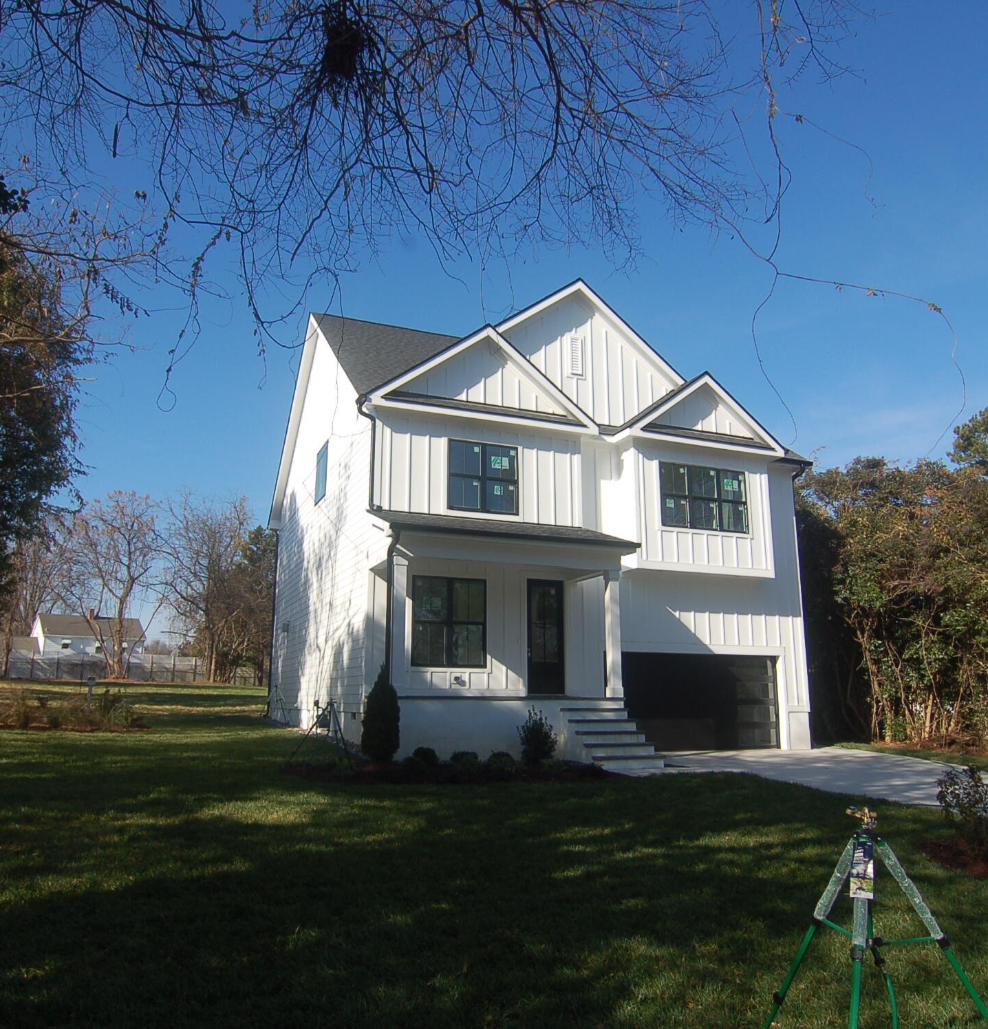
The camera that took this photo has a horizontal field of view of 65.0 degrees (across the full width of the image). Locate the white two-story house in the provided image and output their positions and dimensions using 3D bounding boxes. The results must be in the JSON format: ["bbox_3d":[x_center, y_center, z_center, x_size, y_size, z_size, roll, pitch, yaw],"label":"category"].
[{"bbox_3d":[0.729,0.284,22.244,11.583,12.078,14.949,6,-14,-23],"label":"white two-story house"}]

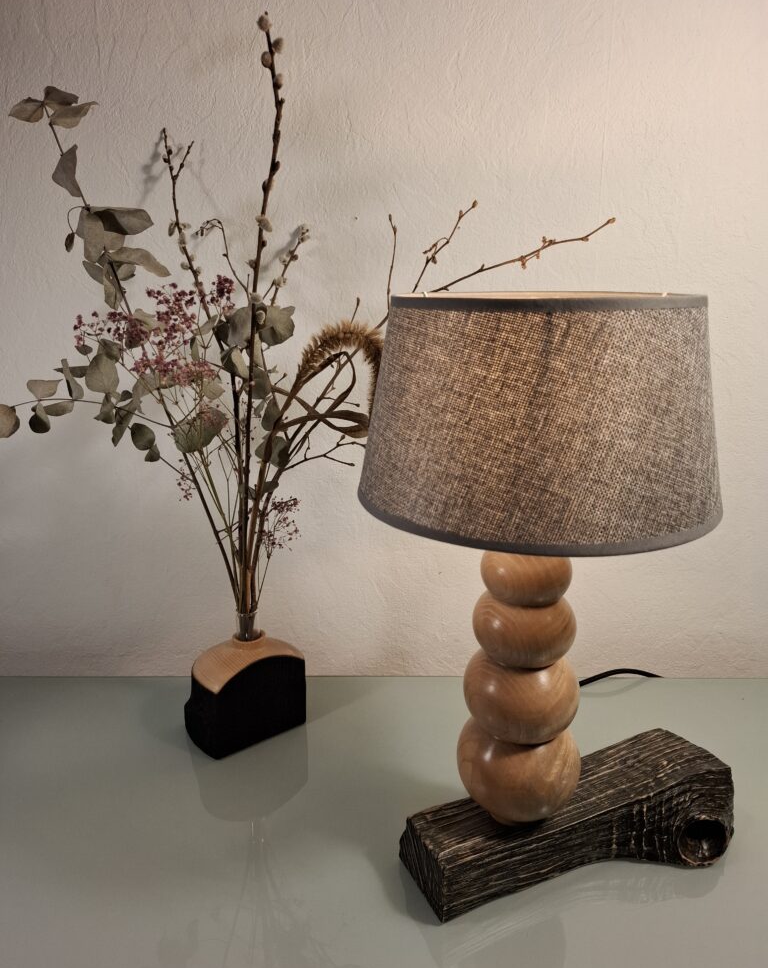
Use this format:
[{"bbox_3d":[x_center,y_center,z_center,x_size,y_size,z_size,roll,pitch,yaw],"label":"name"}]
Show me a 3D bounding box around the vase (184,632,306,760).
[{"bbox_3d":[-0.166,0.240,0.813,0.130,0.126,0.058,-12,20,-34],"label":"vase"}]

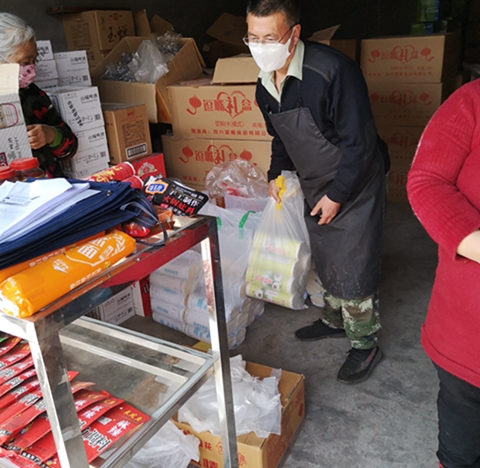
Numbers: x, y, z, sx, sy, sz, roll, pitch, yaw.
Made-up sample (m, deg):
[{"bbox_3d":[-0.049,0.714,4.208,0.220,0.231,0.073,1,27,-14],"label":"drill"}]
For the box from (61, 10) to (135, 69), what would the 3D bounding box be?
[{"bbox_3d":[-0.986,-1.375,3.545,0.392,0.350,0.309,13,27,36],"label":"box"}]

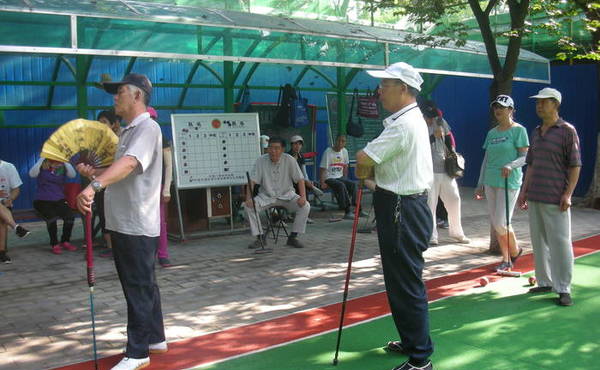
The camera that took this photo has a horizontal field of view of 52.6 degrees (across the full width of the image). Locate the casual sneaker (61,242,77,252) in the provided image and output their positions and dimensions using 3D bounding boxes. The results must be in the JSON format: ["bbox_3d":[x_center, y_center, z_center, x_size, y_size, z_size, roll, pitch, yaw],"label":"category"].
[{"bbox_3d":[-2.565,0.674,6.718,0.090,0.090,0.240,-6,9,-42],"label":"casual sneaker"}]

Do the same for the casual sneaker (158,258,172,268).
[{"bbox_3d":[-1.288,0.744,5.789,0.095,0.100,0.240,-3,7,-23],"label":"casual sneaker"}]

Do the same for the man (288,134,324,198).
[{"bbox_3d":[0.035,-0.109,8.500,0.550,1.200,0.750,-3,7,-25],"label":"man"}]

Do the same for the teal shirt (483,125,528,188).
[{"bbox_3d":[1.984,-0.270,5.858,0.420,0.610,0.260,5,8,40],"label":"teal shirt"}]

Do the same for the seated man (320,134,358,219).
[{"bbox_3d":[0.642,-0.157,8.946,0.520,1.230,0.800,-5,8,-35],"label":"seated man"}]

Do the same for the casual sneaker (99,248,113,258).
[{"bbox_3d":[-2.043,0.697,6.448,0.095,0.100,0.250,3,7,27],"label":"casual sneaker"}]

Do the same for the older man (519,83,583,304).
[{"bbox_3d":[2.004,0.073,4.824,0.380,1.690,0.520,-6,8,-40],"label":"older man"}]

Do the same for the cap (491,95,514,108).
[{"bbox_3d":[1.902,-0.779,5.698,0.250,0.130,0.175,-6,9,-42],"label":"cap"}]

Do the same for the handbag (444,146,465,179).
[{"bbox_3d":[1.744,-0.254,6.850,0.230,0.330,0.150,-4,7,-30],"label":"handbag"}]

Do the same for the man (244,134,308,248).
[{"bbox_3d":[-0.259,0.046,6.980,0.700,1.220,0.740,0,6,0],"label":"man"}]

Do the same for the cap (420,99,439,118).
[{"bbox_3d":[1.456,-0.864,6.850,0.180,0.150,0.250,5,30,37],"label":"cap"}]

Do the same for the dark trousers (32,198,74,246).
[{"bbox_3d":[-2.824,0.384,6.970,0.380,0.500,0.520,-5,8,-38],"label":"dark trousers"}]

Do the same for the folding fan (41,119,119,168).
[{"bbox_3d":[-1.286,-0.238,3.570,0.490,0.310,0.060,-2,6,-14],"label":"folding fan"}]

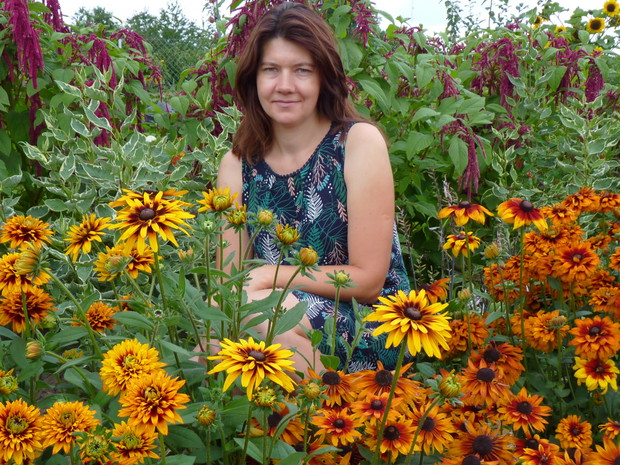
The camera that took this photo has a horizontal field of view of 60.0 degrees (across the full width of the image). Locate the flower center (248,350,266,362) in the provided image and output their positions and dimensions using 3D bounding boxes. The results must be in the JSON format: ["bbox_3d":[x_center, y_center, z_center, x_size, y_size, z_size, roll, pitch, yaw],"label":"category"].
[{"bbox_3d":[-0.066,0.154,0.670,0.021,0.013,0.021,0,20,0],"label":"flower center"}]

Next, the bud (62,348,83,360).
[{"bbox_3d":[-0.384,0.199,0.870,0.034,0.024,0.034,0,27,0],"label":"bud"}]

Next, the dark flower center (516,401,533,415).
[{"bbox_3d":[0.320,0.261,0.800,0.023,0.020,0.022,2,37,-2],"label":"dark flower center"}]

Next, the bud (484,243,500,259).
[{"bbox_3d":[0.346,0.034,1.020,0.030,0.030,0.030,0,10,0],"label":"bud"}]

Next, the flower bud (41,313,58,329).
[{"bbox_3d":[-0.412,0.139,0.850,0.028,0.027,0.028,0,10,0],"label":"flower bud"}]

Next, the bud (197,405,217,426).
[{"bbox_3d":[-0.133,0.235,0.690,0.024,0.026,0.024,0,27,0],"label":"bud"}]

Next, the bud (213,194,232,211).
[{"bbox_3d":[-0.137,-0.047,0.840,0.029,0.025,0.028,0,13,0],"label":"bud"}]

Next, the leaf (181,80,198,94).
[{"bbox_3d":[-0.404,-0.486,1.800,0.056,0.047,0.020,-1,14,-6],"label":"leaf"}]

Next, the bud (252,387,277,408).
[{"bbox_3d":[-0.057,0.206,0.670,0.028,0.026,0.028,0,27,0],"label":"bud"}]

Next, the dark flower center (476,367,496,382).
[{"bbox_3d":[0.260,0.210,0.790,0.027,0.018,0.027,0,27,0],"label":"dark flower center"}]

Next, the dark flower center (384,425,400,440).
[{"bbox_3d":[0.118,0.287,0.770,0.023,0.017,0.023,0,45,0],"label":"dark flower center"}]

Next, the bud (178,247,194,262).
[{"bbox_3d":[-0.207,0.037,0.900,0.025,0.025,0.024,0,13,0],"label":"bud"}]

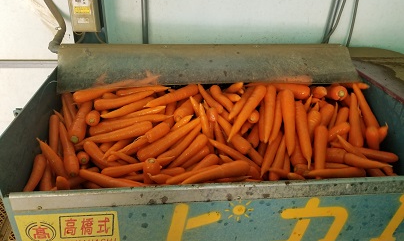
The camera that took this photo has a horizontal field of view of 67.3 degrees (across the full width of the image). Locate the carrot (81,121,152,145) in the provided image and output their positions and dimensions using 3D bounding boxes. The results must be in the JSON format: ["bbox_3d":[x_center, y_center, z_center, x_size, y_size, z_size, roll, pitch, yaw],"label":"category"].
[{"bbox_3d":[-0.254,0.047,0.891,0.214,0.035,0.035,-14,30,-8],"label":"carrot"}]

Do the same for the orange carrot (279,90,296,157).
[{"bbox_3d":[0.269,0.000,0.941,0.038,0.038,0.234,4,61,5],"label":"orange carrot"}]

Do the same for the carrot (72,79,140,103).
[{"bbox_3d":[-0.310,-0.102,0.998,0.218,0.037,0.037,-15,31,-13],"label":"carrot"}]

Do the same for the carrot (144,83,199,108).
[{"bbox_3d":[-0.088,-0.068,0.895,0.175,0.036,0.036,-21,6,-22],"label":"carrot"}]

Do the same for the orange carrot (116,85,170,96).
[{"bbox_3d":[-0.194,-0.098,1.003,0.167,0.028,0.028,-7,28,-6],"label":"orange carrot"}]

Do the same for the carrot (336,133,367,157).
[{"bbox_3d":[0.455,0.091,0.878,0.144,0.030,0.030,41,44,23],"label":"carrot"}]

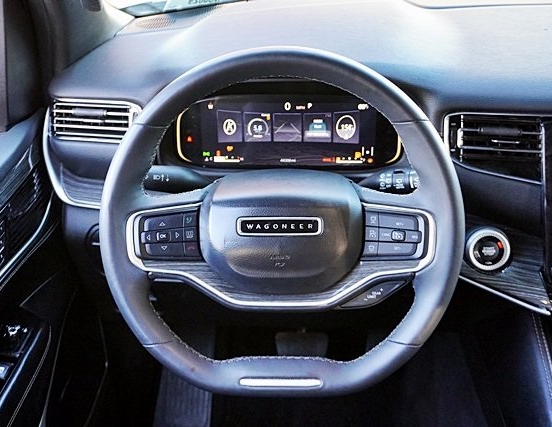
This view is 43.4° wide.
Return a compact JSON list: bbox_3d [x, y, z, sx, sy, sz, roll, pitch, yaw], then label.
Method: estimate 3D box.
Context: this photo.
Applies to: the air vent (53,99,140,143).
[{"bbox_3d":[-0.243,-0.126,0.940,0.122,0.056,0.035,2,10,6],"label":"air vent"}]

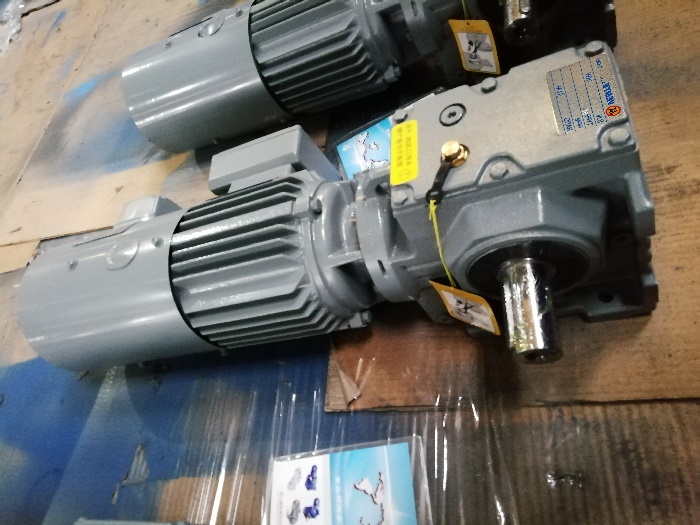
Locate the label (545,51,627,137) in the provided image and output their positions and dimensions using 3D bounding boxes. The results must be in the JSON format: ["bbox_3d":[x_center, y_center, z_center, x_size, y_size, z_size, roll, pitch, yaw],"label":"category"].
[{"bbox_3d":[0.195,-0.140,0.437,0.050,0.002,0.077,-13,55,25],"label":"label"}]

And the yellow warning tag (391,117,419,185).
[{"bbox_3d":[0.052,-0.106,0.503,0.028,0.002,0.075,-13,55,25],"label":"yellow warning tag"}]

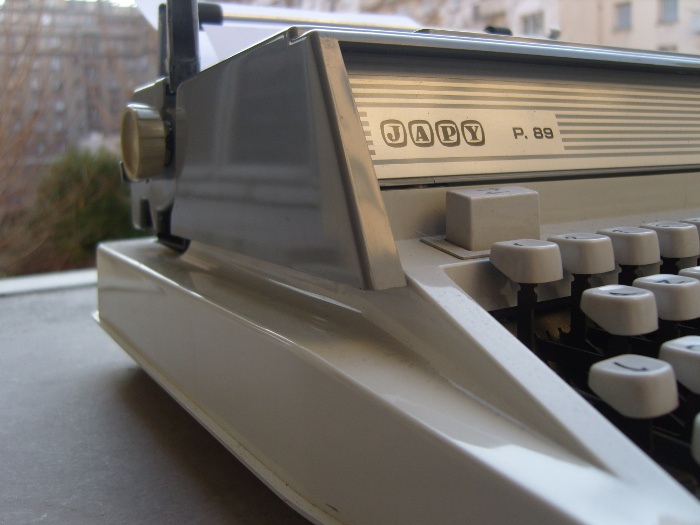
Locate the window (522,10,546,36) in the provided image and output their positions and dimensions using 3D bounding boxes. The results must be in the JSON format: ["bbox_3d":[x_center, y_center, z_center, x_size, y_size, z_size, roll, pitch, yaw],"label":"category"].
[{"bbox_3d":[10.629,-13.844,41.000,0.180,1.140,1.600,-8,10,-35],"label":"window"}]

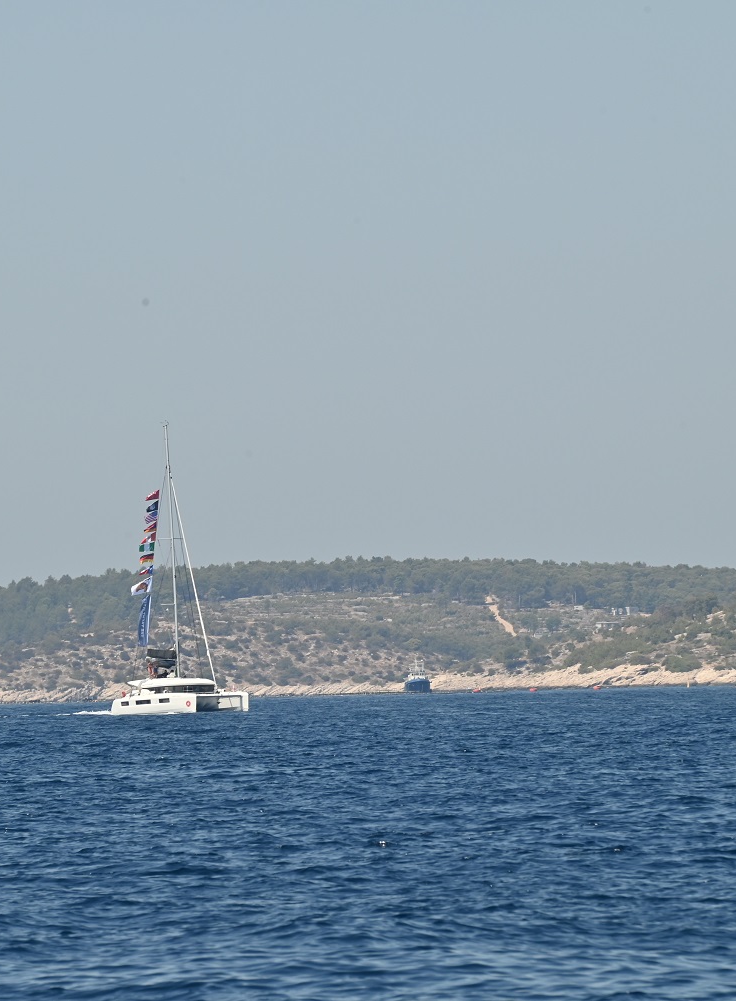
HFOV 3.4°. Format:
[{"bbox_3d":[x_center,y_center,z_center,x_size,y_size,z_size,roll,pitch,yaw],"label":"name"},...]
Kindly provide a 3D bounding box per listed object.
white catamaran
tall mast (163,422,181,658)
[{"bbox_3d":[-16.172,5.896,1075.000,7.400,25.000,13.500,-1,-1,-31],"label":"white catamaran"},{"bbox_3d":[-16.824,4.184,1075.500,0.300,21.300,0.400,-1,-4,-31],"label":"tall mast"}]

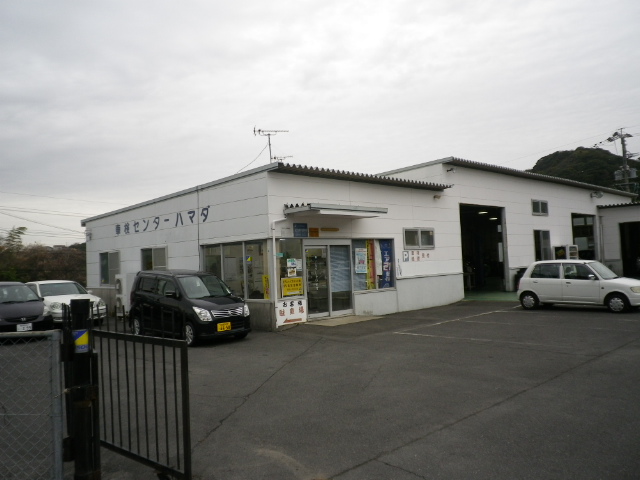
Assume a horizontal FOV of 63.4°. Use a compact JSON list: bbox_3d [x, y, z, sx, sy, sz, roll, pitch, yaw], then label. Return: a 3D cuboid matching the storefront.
[{"bbox_3d":[5.604,0.022,27.890,31.100,5.200,12.820,0,-3,-44],"label":"storefront"}]

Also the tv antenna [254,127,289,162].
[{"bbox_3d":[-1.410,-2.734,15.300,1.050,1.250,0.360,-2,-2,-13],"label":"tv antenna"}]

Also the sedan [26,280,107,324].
[{"bbox_3d":[-8.630,2.040,16.850,4.550,1.440,1.710,-4,-3,42],"label":"sedan"}]

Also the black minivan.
[{"bbox_3d":[-3.140,1.555,12.500,3.395,1.650,1.475,-4,-3,43],"label":"black minivan"}]

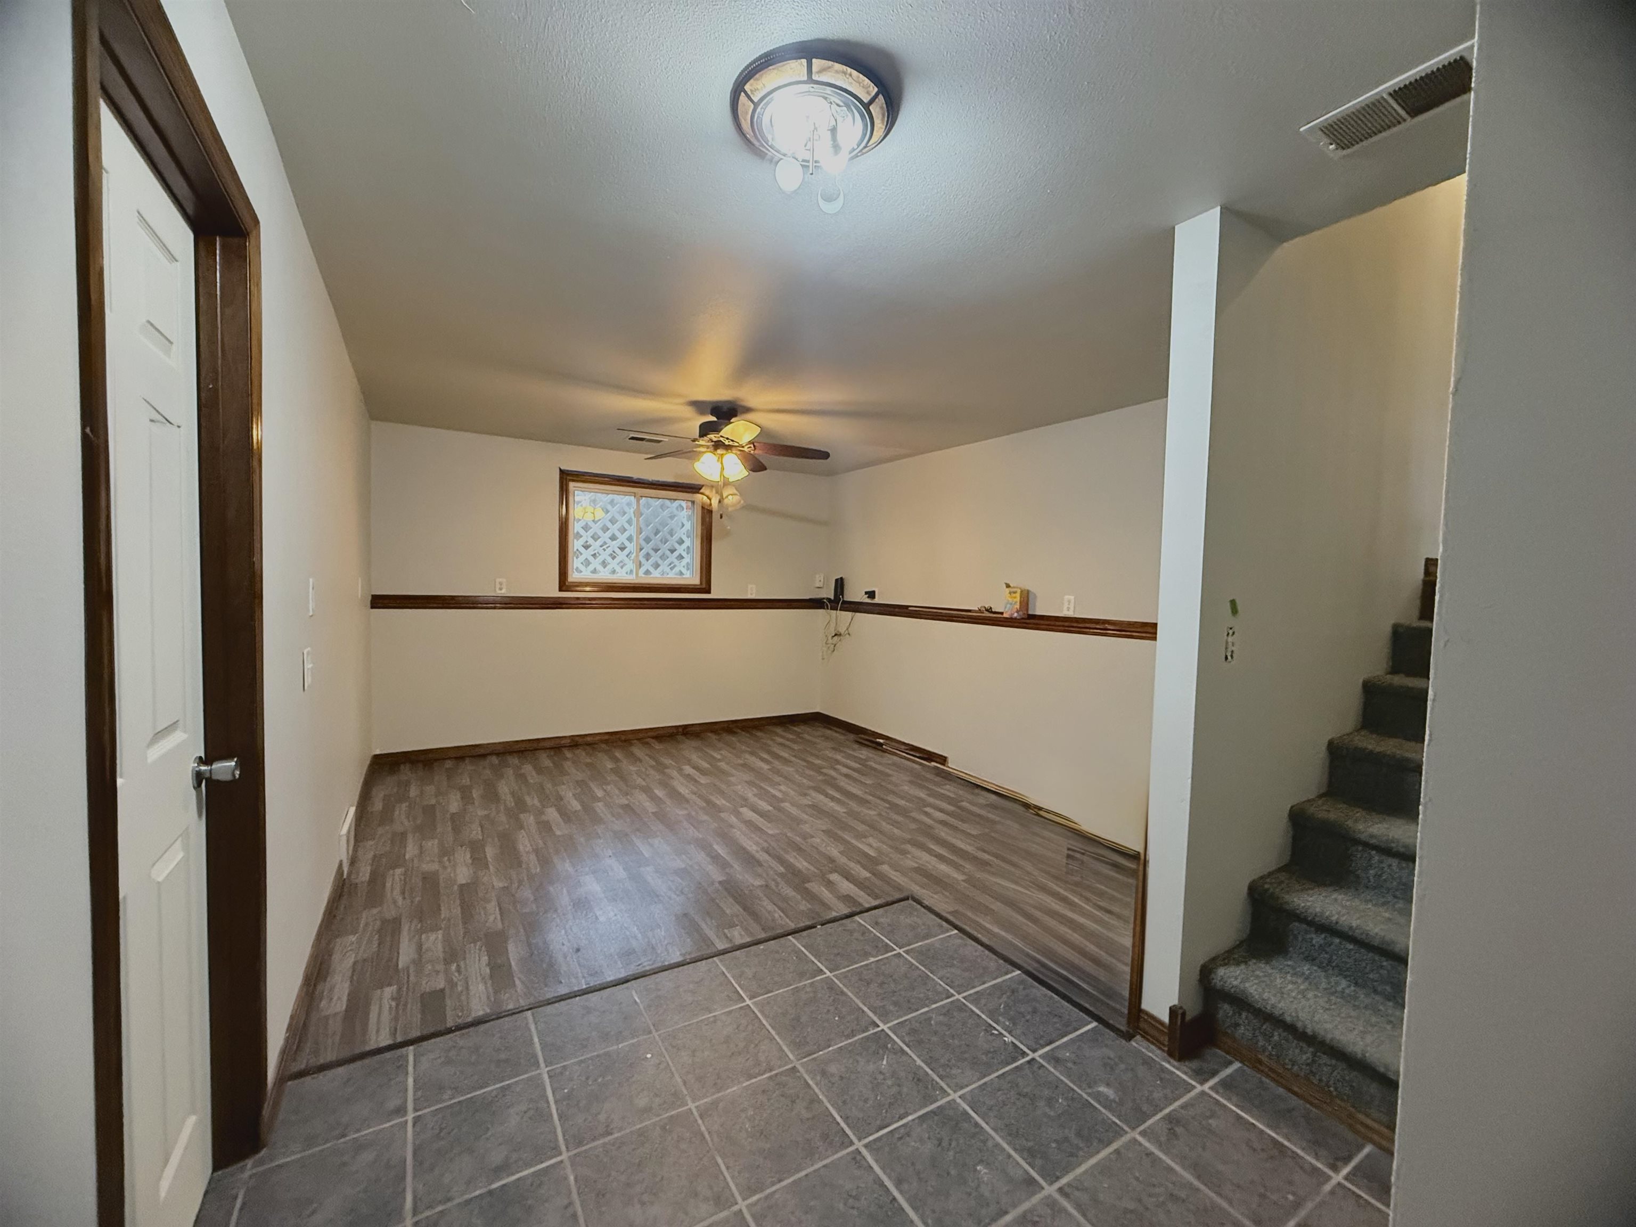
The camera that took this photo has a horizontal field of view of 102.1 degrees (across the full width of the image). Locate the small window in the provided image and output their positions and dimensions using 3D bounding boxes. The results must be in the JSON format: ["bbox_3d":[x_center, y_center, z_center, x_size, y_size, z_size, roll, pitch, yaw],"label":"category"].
[{"bbox_3d":[-1.566,-0.686,5.834,1.345,1.005,0.100,0,3,-31],"label":"small window"}]

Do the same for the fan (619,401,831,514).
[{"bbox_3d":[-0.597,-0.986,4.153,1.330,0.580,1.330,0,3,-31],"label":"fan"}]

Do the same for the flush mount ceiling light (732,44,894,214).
[{"bbox_3d":[-0.008,-1.073,1.498,0.380,0.165,0.380,1,3,0],"label":"flush mount ceiling light"}]

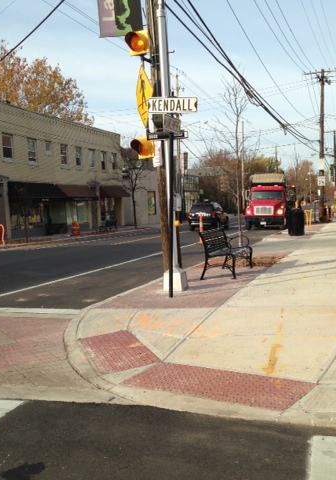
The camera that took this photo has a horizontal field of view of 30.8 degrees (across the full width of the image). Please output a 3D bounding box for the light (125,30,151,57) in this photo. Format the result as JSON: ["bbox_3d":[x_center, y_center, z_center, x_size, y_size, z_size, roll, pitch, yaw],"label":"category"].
[{"bbox_3d":[-0.505,-3.253,10.100,0.340,0.340,0.380,-1,4,34],"label":"light"}]

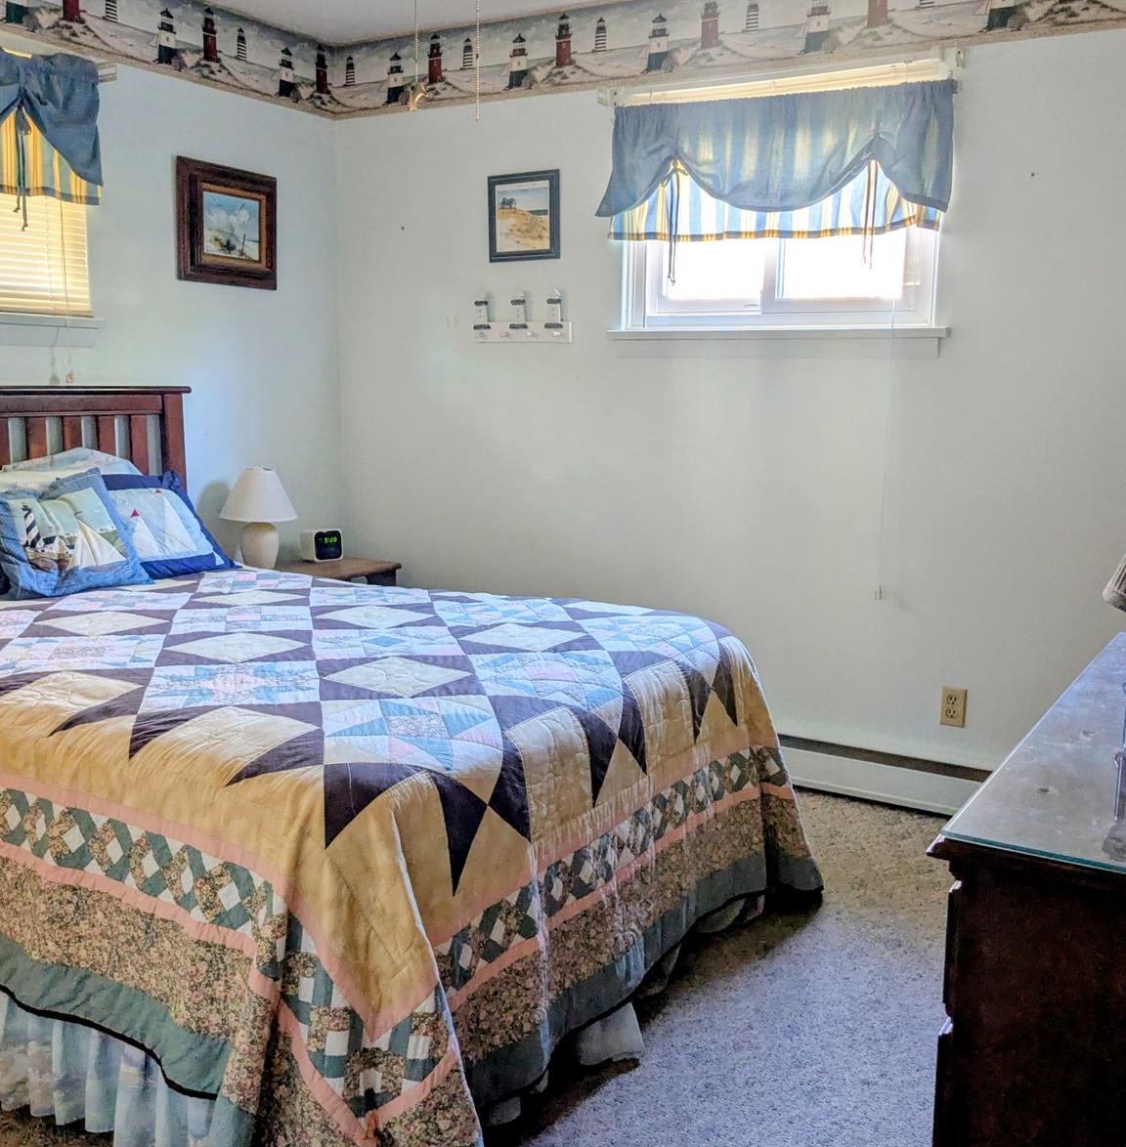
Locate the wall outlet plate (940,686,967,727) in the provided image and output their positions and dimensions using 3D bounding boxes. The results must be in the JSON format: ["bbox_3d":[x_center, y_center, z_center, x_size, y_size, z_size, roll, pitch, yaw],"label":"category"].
[{"bbox_3d":[1.131,0.386,3.385,0.070,0.114,0.007,7,12,29],"label":"wall outlet plate"}]

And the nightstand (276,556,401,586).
[{"bbox_3d":[-0.869,0.278,3.984,0.410,0.587,0.510,7,12,29],"label":"nightstand"}]

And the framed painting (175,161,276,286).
[{"bbox_3d":[-1.073,-1.116,3.769,0.036,0.367,0.395,7,12,29],"label":"framed painting"}]

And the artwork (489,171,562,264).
[{"bbox_3d":[-0.126,-1.167,3.834,0.261,0.275,0.022,7,12,29],"label":"artwork"}]

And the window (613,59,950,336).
[{"bbox_3d":[0.608,-1.067,3.438,1.020,0.735,0.110,7,12,29],"label":"window"}]

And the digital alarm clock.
[{"bbox_3d":[-0.851,-0.104,4.148,0.104,0.107,0.100,-8,14,-41],"label":"digital alarm clock"}]

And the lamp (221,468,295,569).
[{"bbox_3d":[-0.986,-0.165,3.782,0.252,0.355,0.252,1,10,0],"label":"lamp"}]

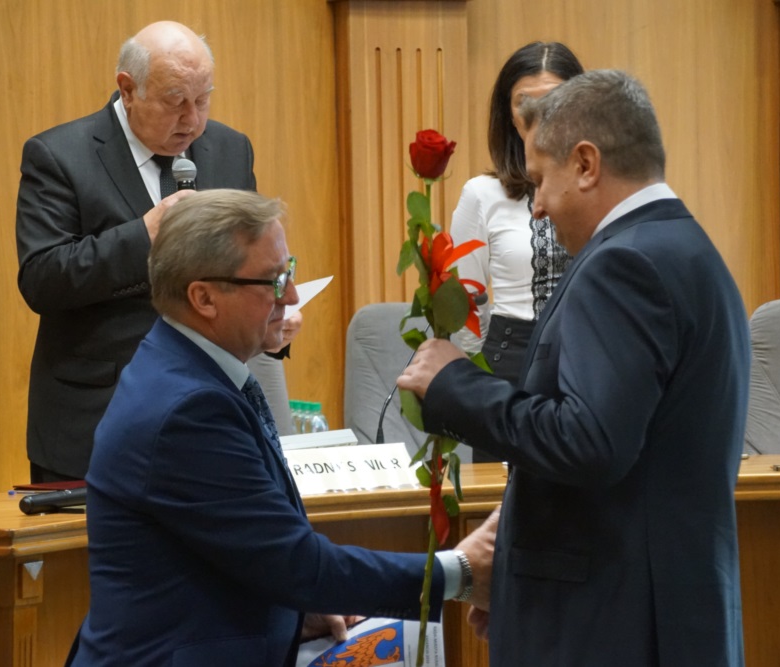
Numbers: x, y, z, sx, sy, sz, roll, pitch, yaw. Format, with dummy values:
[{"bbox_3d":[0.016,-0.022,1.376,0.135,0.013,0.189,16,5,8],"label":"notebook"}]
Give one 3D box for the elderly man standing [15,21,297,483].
[{"bbox_3d":[-0.467,0.196,6.874,0.530,1.677,0.420,-3,4,-30],"label":"elderly man standing"}]

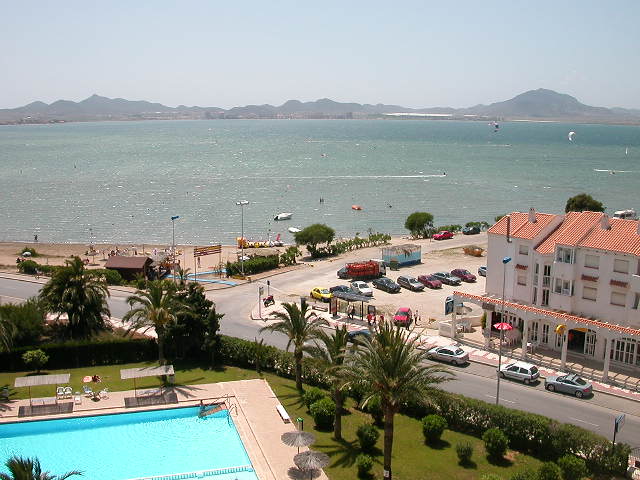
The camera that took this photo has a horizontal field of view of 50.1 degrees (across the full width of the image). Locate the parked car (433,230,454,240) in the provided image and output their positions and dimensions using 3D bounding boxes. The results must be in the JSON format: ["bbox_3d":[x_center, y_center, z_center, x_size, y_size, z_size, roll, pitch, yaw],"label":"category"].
[{"bbox_3d":[23.000,-0.739,127.878,4.250,1.400,1.680,-6,12,-32],"label":"parked car"}]

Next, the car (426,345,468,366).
[{"bbox_3d":[12.800,11.506,68.877,4.250,1.410,1.700,8,13,38],"label":"car"}]

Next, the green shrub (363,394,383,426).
[{"bbox_3d":[4.544,13.501,54.538,1.600,2.200,1.600,0,10,0],"label":"green shrub"}]

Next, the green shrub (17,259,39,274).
[{"bbox_3d":[-46.797,4.353,109.550,3.100,2.100,2.600,5,11,27],"label":"green shrub"}]

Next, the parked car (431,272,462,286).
[{"bbox_3d":[19.491,5.808,104.703,1.700,1.400,4.400,-7,12,-35],"label":"parked car"}]

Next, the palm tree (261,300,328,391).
[{"bbox_3d":[-2.151,9.305,59.405,5.700,7.900,5.400,0,10,0],"label":"palm tree"}]

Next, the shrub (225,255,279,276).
[{"bbox_3d":[-11.004,4.179,112.700,9.600,1.800,1.900,-8,13,-36],"label":"shrub"}]

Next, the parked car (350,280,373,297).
[{"bbox_3d":[6.070,6.903,97.179,1.680,1.420,4.100,-5,11,-25],"label":"parked car"}]

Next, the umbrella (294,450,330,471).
[{"bbox_3d":[-0.554,15.652,45.802,2.380,2.500,2.380,0,10,0],"label":"umbrella"}]

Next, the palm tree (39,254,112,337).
[{"bbox_3d":[-27.955,6.785,77.293,7.900,8.700,7.900,-3,11,-19],"label":"palm tree"}]

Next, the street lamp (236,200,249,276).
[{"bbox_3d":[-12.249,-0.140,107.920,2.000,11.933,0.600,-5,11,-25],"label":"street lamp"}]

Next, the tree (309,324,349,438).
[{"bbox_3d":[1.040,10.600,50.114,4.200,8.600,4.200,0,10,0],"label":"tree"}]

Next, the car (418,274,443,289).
[{"bbox_3d":[16.708,6.031,103.507,1.650,1.380,3.950,-7,12,-35],"label":"car"}]

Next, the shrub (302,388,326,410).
[{"bbox_3d":[-0.451,13.026,55.895,1.850,1.800,1.850,0,10,0],"label":"shrub"}]

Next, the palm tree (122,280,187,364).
[{"bbox_3d":[-15.878,7.993,65.648,6.300,8.300,6.300,0,10,0],"label":"palm tree"}]

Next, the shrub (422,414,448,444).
[{"bbox_3d":[8.632,14.197,51.398,1.913,2.068,1.913,0,10,0],"label":"shrub"}]

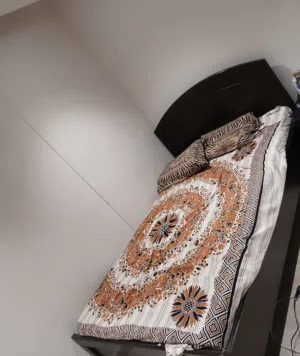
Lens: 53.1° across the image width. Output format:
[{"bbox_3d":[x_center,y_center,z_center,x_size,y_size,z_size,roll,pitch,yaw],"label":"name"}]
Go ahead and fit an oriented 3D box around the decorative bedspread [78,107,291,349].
[{"bbox_3d":[0.319,0.250,2.225,1.323,0.148,1.931,-29,18,47],"label":"decorative bedspread"}]

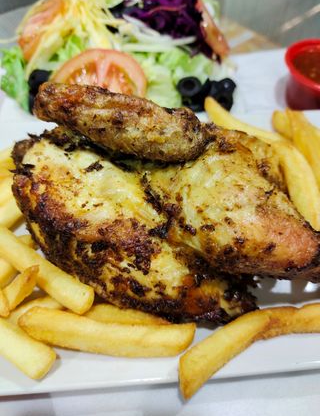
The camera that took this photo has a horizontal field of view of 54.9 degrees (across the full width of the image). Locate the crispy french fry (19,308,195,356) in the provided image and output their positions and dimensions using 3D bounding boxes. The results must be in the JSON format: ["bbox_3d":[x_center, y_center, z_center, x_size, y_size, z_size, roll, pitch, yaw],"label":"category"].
[{"bbox_3d":[-0.024,0.058,0.142,0.079,0.013,0.015,5,57,1],"label":"crispy french fry"}]

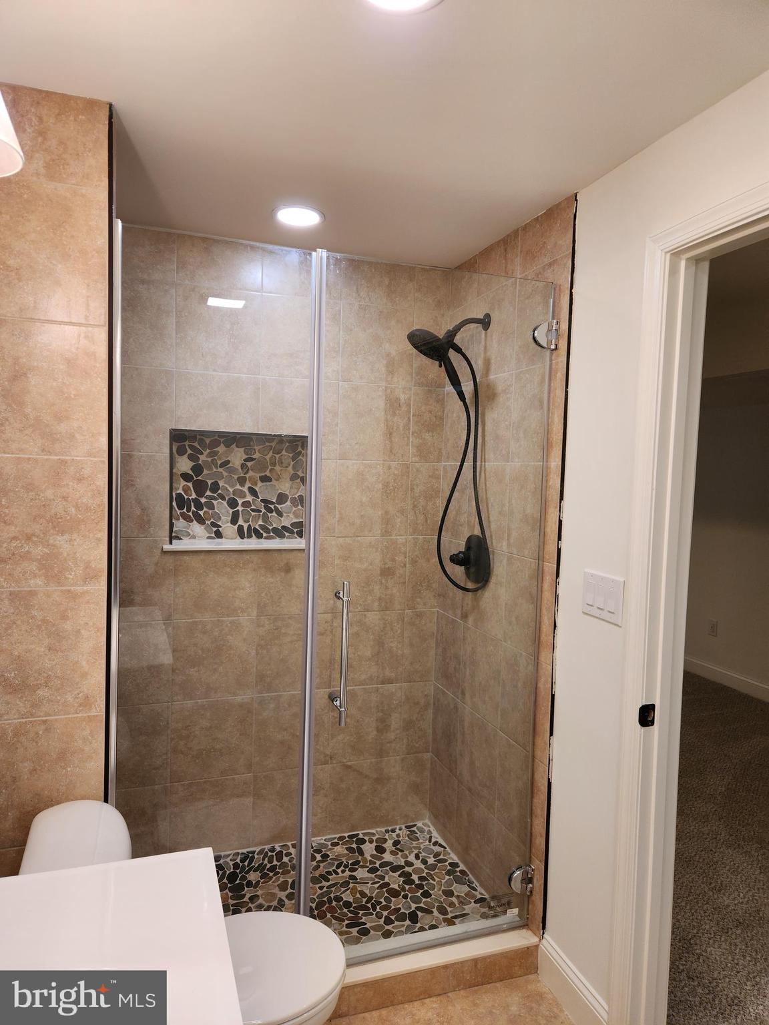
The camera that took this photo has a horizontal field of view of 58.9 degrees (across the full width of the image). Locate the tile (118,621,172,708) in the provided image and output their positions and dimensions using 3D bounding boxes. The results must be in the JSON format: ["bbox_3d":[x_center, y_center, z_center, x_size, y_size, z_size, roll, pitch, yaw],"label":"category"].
[{"bbox_3d":[-0.869,0.546,2.473,0.186,0.304,0.010,1,4,-19],"label":"tile"}]

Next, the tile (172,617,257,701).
[{"bbox_3d":[-0.638,0.549,2.553,0.304,0.304,0.010,1,4,-19],"label":"tile"}]

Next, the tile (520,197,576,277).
[{"bbox_3d":[0.497,-0.844,2.099,0.010,0.163,0.299,1,4,-19],"label":"tile"}]

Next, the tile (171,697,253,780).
[{"bbox_3d":[-0.647,0.853,2.571,0.304,0.304,0.010,1,4,-19],"label":"tile"}]

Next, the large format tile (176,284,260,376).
[{"bbox_3d":[-0.600,-0.666,2.483,0.304,0.304,0.010,1,4,-19],"label":"large format tile"}]

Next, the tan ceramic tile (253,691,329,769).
[{"bbox_3d":[-0.360,0.856,2.671,0.304,0.304,0.010,1,4,-19],"label":"tan ceramic tile"}]

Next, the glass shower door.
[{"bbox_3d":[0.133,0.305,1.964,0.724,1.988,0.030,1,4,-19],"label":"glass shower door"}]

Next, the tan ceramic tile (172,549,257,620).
[{"bbox_3d":[-0.629,0.265,2.537,0.304,0.265,0.010,1,4,-19],"label":"tan ceramic tile"}]

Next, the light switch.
[{"bbox_3d":[0.585,0.227,1.824,0.009,0.121,0.170,1,4,-19],"label":"light switch"}]

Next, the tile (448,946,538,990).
[{"bbox_3d":[0.326,1.361,2.042,0.304,0.091,0.010,1,4,-19],"label":"tile"}]

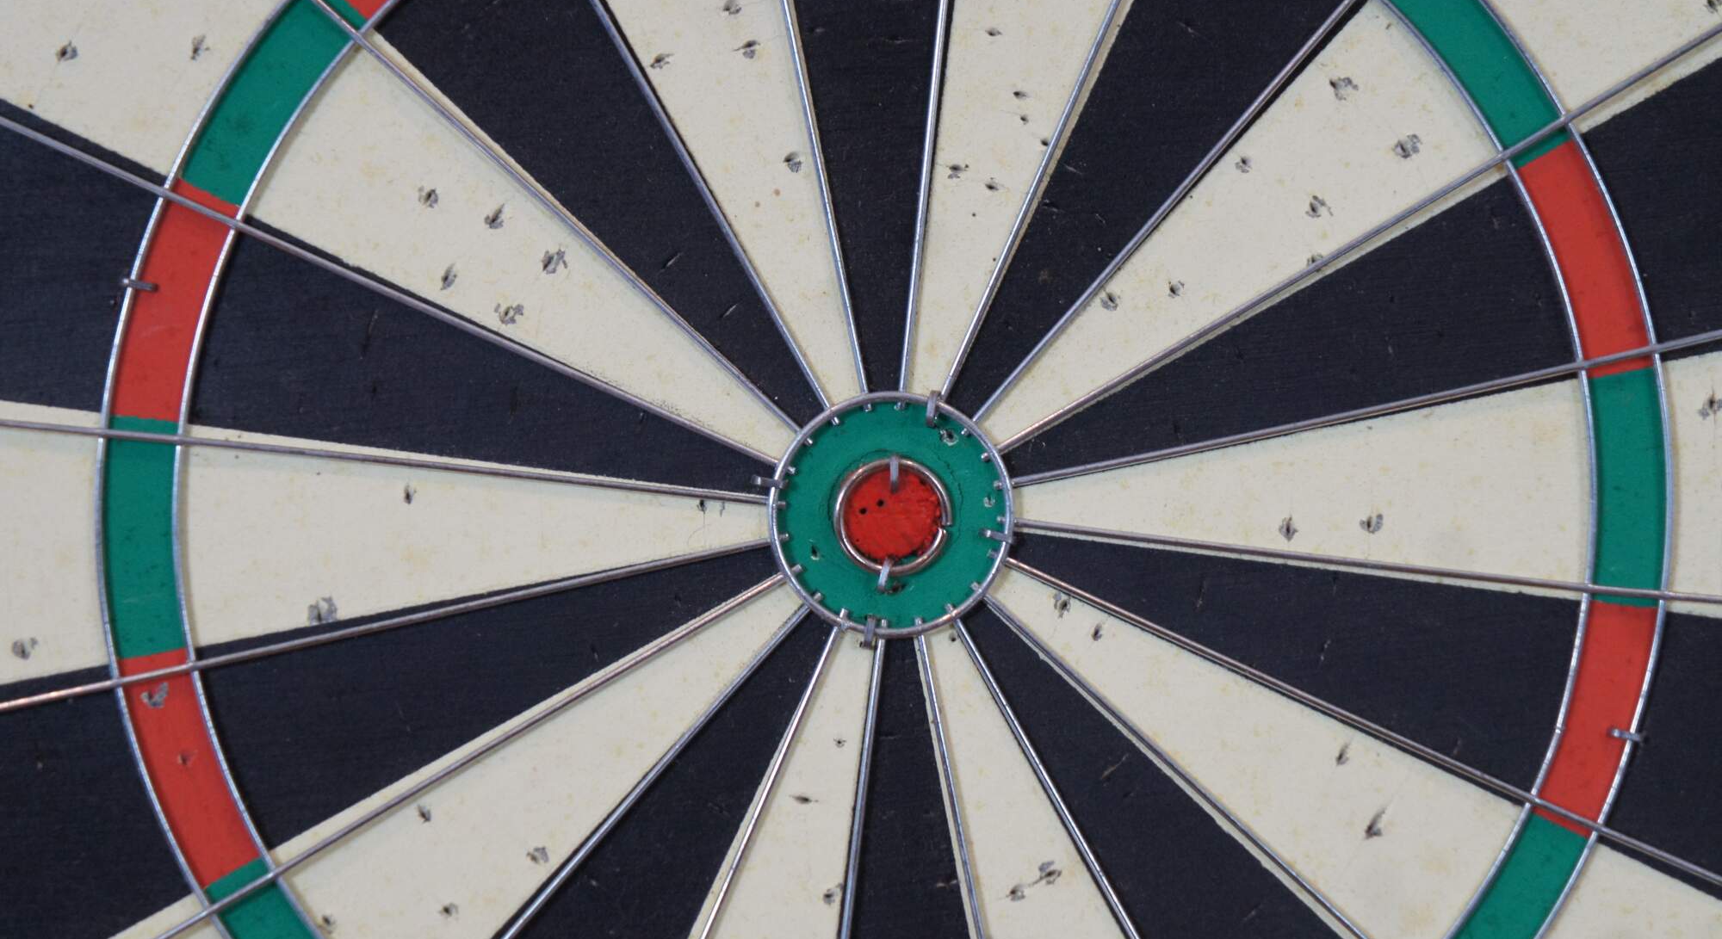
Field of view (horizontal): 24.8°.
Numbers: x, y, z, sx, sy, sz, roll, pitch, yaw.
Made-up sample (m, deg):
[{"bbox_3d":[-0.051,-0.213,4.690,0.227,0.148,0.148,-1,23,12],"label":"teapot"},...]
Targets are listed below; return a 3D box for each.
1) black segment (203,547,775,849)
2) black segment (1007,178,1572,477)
[{"bbox_3d":[-0.049,0.025,0.535,0.079,0.025,0.008,-21,3,-1],"label":"black segment"},{"bbox_3d":[0.057,-0.014,0.538,0.078,0.027,0.008,-21,3,-2],"label":"black segment"}]

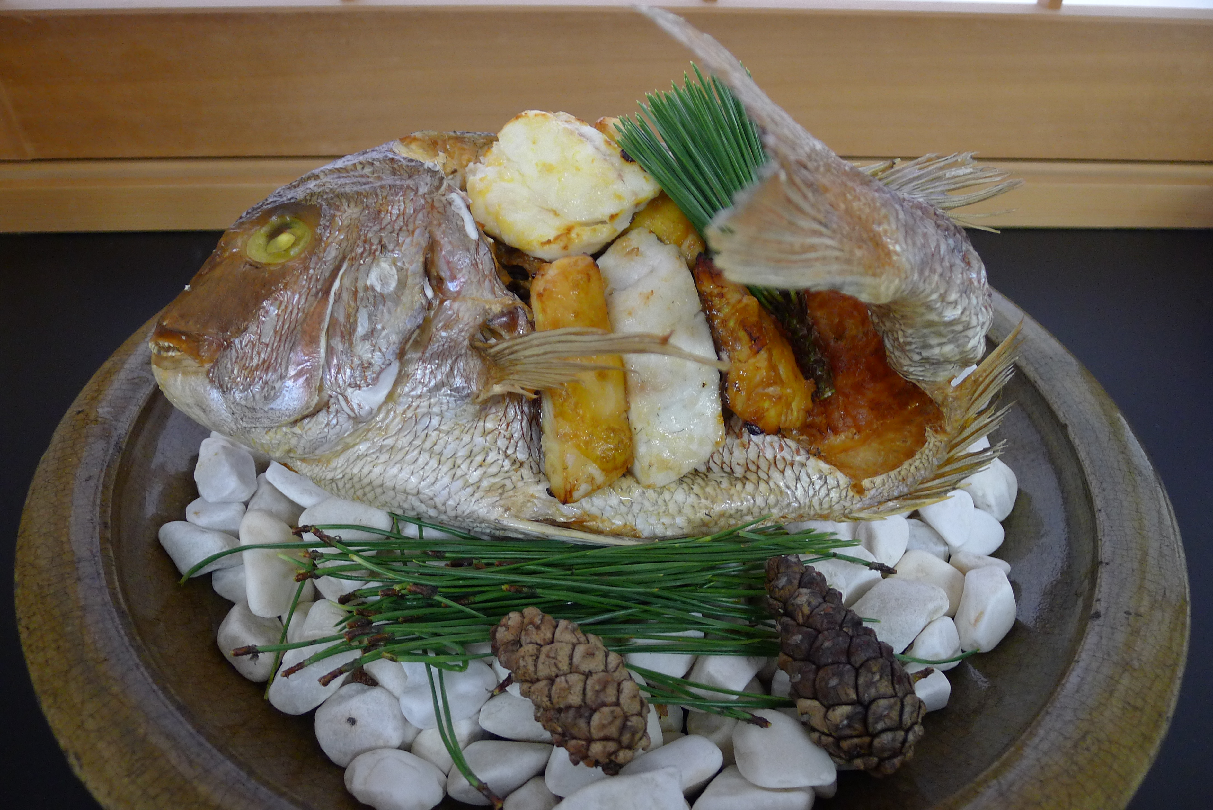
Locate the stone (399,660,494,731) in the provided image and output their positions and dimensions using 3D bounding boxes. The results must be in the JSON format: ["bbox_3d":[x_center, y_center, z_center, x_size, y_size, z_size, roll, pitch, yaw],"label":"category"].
[{"bbox_3d":[-0.040,0.071,0.204,0.025,0.016,0.021,2,40,0],"label":"stone"}]

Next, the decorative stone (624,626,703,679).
[{"bbox_3d":[0.015,0.065,0.216,0.022,0.013,0.017,2,40,0],"label":"decorative stone"}]

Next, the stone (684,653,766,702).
[{"bbox_3d":[0.036,0.079,0.237,0.026,0.012,0.017,-11,42,-15],"label":"stone"}]

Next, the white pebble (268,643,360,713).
[{"bbox_3d":[-0.081,0.075,0.224,0.016,0.013,0.026,33,49,32],"label":"white pebble"}]

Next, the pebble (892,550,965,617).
[{"bbox_3d":[0.102,0.056,0.255,0.022,0.016,0.027,28,46,28],"label":"pebble"}]

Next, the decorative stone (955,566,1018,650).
[{"bbox_3d":[0.116,0.062,0.248,0.016,0.018,0.032,20,43,21],"label":"decorative stone"}]

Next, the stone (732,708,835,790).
[{"bbox_3d":[0.048,0.093,0.220,0.029,0.012,0.018,20,44,21],"label":"stone"}]

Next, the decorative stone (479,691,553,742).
[{"bbox_3d":[-0.023,0.087,0.226,0.025,0.010,0.015,6,40,5],"label":"decorative stone"}]

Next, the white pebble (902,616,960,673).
[{"bbox_3d":[0.104,0.076,0.258,0.018,0.013,0.019,20,43,20],"label":"white pebble"}]

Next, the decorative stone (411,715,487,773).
[{"bbox_3d":[-0.039,0.083,0.201,0.018,0.014,0.016,2,40,0],"label":"decorative stone"}]

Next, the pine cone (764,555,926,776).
[{"bbox_3d":[0.058,0.063,0.202,0.029,0.029,0.056,-24,55,8],"label":"pine cone"}]

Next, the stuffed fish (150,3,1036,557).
[{"bbox_3d":[-0.004,-0.037,0.229,0.261,0.144,0.092,2,40,0],"label":"stuffed fish"}]

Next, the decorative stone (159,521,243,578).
[{"bbox_3d":[-0.129,0.046,0.258,0.030,0.017,0.016,12,41,12],"label":"decorative stone"}]

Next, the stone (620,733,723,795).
[{"bbox_3d":[0.016,0.098,0.218,0.033,0.011,0.016,-12,42,-16],"label":"stone"}]

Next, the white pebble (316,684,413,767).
[{"bbox_3d":[-0.064,0.084,0.214,0.026,0.016,0.021,16,41,16],"label":"white pebble"}]

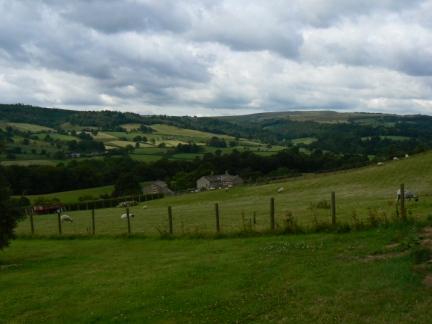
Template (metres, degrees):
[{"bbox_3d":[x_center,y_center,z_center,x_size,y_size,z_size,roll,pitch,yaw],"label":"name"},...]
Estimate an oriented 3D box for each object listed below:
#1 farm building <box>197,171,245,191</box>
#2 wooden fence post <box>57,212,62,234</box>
[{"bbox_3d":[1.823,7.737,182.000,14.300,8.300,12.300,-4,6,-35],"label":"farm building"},{"bbox_3d":[-8.518,3.348,24.500,0.110,1.180,0.110,-4,5,-20],"label":"wooden fence post"}]

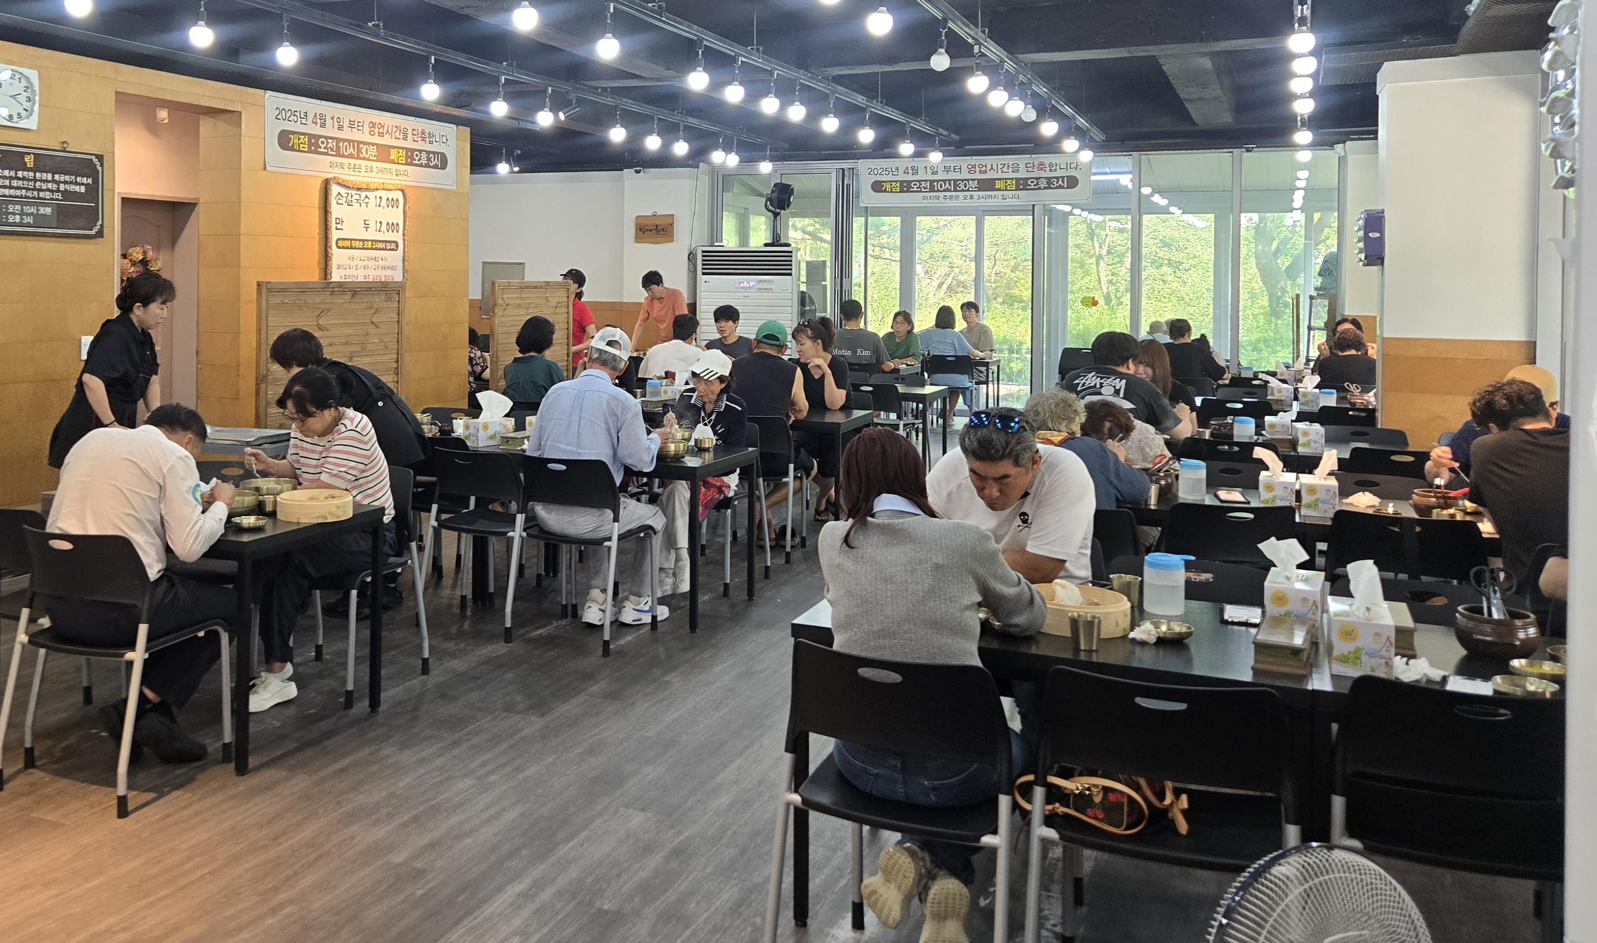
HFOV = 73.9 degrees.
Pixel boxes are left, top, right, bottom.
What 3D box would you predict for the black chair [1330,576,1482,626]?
[{"bbox_3d":[1.619,0.716,2.695,0.490,0.790,0.480,4,10,22],"label":"black chair"}]

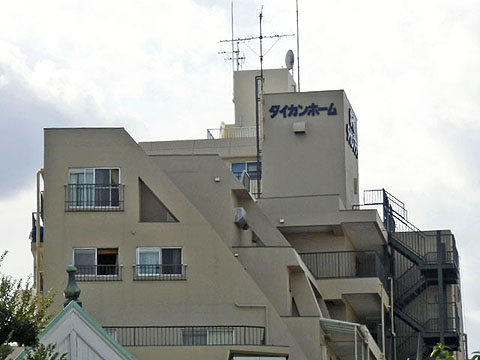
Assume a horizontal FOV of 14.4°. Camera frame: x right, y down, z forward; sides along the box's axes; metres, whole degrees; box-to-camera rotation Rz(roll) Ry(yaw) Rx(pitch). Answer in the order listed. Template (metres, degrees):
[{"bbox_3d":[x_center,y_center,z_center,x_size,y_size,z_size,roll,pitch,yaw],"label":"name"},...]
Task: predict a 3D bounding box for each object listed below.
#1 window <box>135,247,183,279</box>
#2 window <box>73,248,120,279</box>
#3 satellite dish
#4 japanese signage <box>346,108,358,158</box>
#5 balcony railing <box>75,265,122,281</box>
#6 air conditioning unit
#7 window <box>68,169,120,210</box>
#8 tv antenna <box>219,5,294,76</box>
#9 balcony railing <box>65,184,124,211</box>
[{"bbox_3d":[-3.130,3.196,74.135,1.794,1.114,0.120,0,-12,-3],"label":"window"},{"bbox_3d":[-5.604,3.210,74.008,1.776,1.136,0.120,0,-12,-3],"label":"window"},{"bbox_3d":[2.193,-5.221,83.000,0.220,0.800,0.750,-7,-13,25],"label":"satellite dish"},{"bbox_3d":[4.699,-1.918,79.200,0.100,1.450,3.400,-3,-12,9],"label":"japanese signage"},{"bbox_3d":[-5.580,3.613,73.771,2.053,0.648,0.220,0,-12,-3],"label":"balcony railing"},{"bbox_3d":[0.028,1.540,76.000,0.330,0.620,0.800,-3,-12,9],"label":"air conditioning unit"},{"bbox_3d":[-5.708,0.330,74.607,1.994,1.612,0.120,0,-12,-3],"label":"window"},{"bbox_3d":[0.680,-5.667,78.300,3.100,2.850,1.000,-5,-12,18],"label":"tv antenna"},{"bbox_3d":[-5.671,0.724,74.373,2.331,1.094,0.250,0,-12,-3],"label":"balcony railing"}]

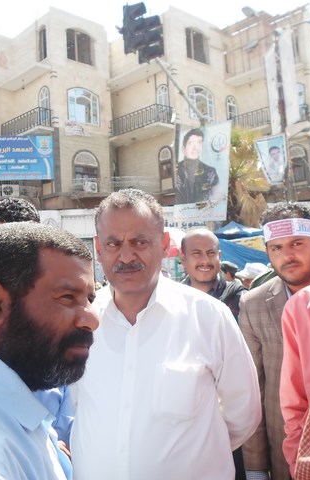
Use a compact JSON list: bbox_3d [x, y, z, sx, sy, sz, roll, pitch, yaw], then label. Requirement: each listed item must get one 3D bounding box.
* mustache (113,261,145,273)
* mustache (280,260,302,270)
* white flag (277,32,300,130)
[{"bbox_3d":[-0.060,0.062,1.080,0.072,0.025,0.026,-3,-4,3],"label":"mustache"},{"bbox_3d":[0.413,0.078,1.400,0.064,0.022,0.027,-14,-5,31],"label":"mustache"},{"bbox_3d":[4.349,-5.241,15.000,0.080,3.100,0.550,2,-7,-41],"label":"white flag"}]

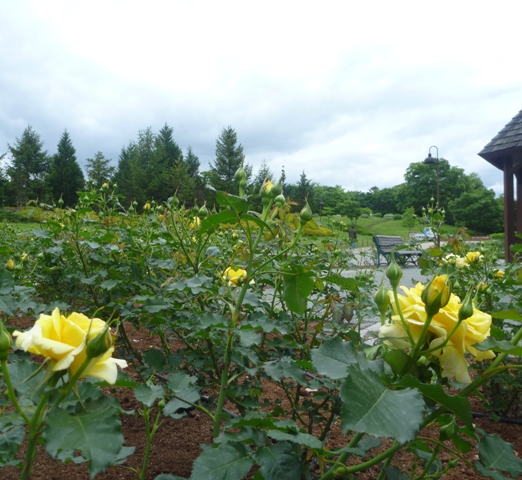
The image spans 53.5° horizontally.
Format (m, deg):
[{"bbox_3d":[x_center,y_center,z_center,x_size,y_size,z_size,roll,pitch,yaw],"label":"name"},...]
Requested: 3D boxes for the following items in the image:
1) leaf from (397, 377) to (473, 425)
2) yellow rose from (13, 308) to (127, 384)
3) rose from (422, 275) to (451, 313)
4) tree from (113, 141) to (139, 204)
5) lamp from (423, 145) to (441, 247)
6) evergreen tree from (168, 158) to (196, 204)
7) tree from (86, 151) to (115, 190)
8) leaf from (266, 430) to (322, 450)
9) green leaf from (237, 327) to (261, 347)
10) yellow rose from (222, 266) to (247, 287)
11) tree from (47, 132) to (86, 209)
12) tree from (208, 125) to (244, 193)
[{"bbox_3d":[0.138,0.128,0.410,0.060,0.041,0.040,-1,0,0],"label":"leaf"},{"bbox_3d":[-0.169,0.095,0.460,0.101,0.068,0.085,-1,0,0],"label":"yellow rose"},{"bbox_3d":[0.163,0.050,0.480,0.028,0.040,0.028,0,-1,0],"label":"rose"},{"bbox_3d":[-14.441,-7.193,56.000,3.100,7.200,3.100,0,-1,0],"label":"tree"},{"bbox_3d":[5.946,-1.391,18.000,0.600,3.790,0.430,-1,0,0],"label":"lamp"},{"bbox_3d":[-7.726,-5.553,50.000,2.994,4.829,3.000,-1,0,0],"label":"evergreen tree"},{"bbox_3d":[-17.982,-7.002,58.000,3.400,6.200,3.400,0,-1,0],"label":"tree"},{"bbox_3d":[0.036,0.221,0.570,0.062,0.022,0.040,0,-1,0],"label":"leaf"},{"bbox_3d":[-0.020,0.168,0.900,0.042,0.035,0.035,-1,0,0],"label":"green leaf"},{"bbox_3d":[-0.058,0.089,1.250,0.065,0.051,0.060,-1,0,0],"label":"yellow rose"},{"bbox_3d":[-18.785,-6.809,50.000,3.863,7.533,3.900,-1,0,0],"label":"tree"},{"bbox_3d":[-3.732,-8.059,56.000,4.100,8.500,4.100,0,-1,0],"label":"tree"}]

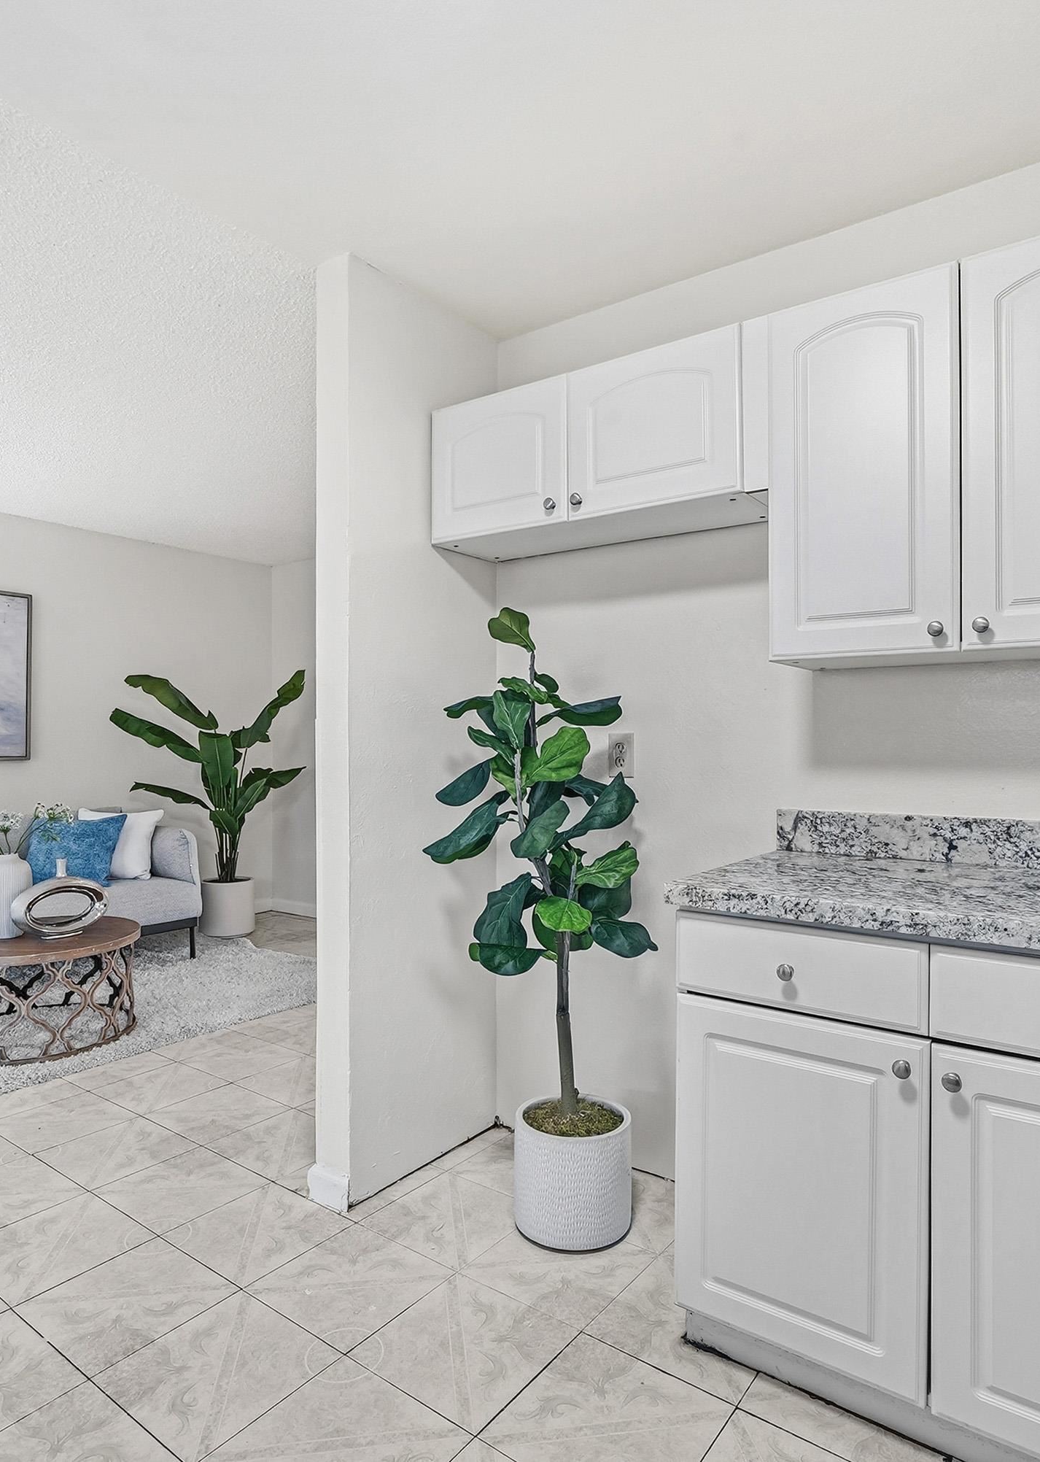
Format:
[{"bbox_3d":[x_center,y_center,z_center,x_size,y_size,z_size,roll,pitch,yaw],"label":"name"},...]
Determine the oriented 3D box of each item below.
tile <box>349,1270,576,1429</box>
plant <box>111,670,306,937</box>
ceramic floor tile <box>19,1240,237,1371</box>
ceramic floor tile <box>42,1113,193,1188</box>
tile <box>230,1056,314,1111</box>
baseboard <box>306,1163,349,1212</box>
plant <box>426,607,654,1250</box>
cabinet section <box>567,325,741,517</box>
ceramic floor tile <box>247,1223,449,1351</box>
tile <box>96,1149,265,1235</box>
[{"bbox_3d":[-0.106,1.204,1.667,0.325,0.010,0.325,0,-1,37],"label":"tile"},{"bbox_3d":[-1.885,0.442,5.267,0.780,1.620,1.020,0,-1,37],"label":"plant"},{"bbox_3d":[-0.823,1.202,1.795,0.325,0.010,0.325,0,-1,37],"label":"ceramic floor tile"},{"bbox_3d":[-1.173,1.229,2.486,0.331,0.010,0.331,0,-1,37],"label":"ceramic floor tile"},{"bbox_3d":[-0.767,1.227,2.969,0.330,0.010,0.330,0,0,37],"label":"tile"},{"bbox_3d":[-0.486,1.174,2.187,0.127,0.088,0.016,0,0,37],"label":"baseboard"},{"bbox_3d":[0.049,0.454,2.127,0.570,1.530,0.520,0,0,0],"label":"plant"},{"bbox_3d":[0.396,-0.720,2.158,0.461,0.378,0.300,0,0,36],"label":"cabinet section"},{"bbox_3d":[-0.373,1.225,1.890,0.331,0.010,0.331,0,-1,37],"label":"ceramic floor tile"},{"bbox_3d":[-0.890,1.211,2.251,0.325,0.010,0.325,0,-1,37],"label":"tile"}]

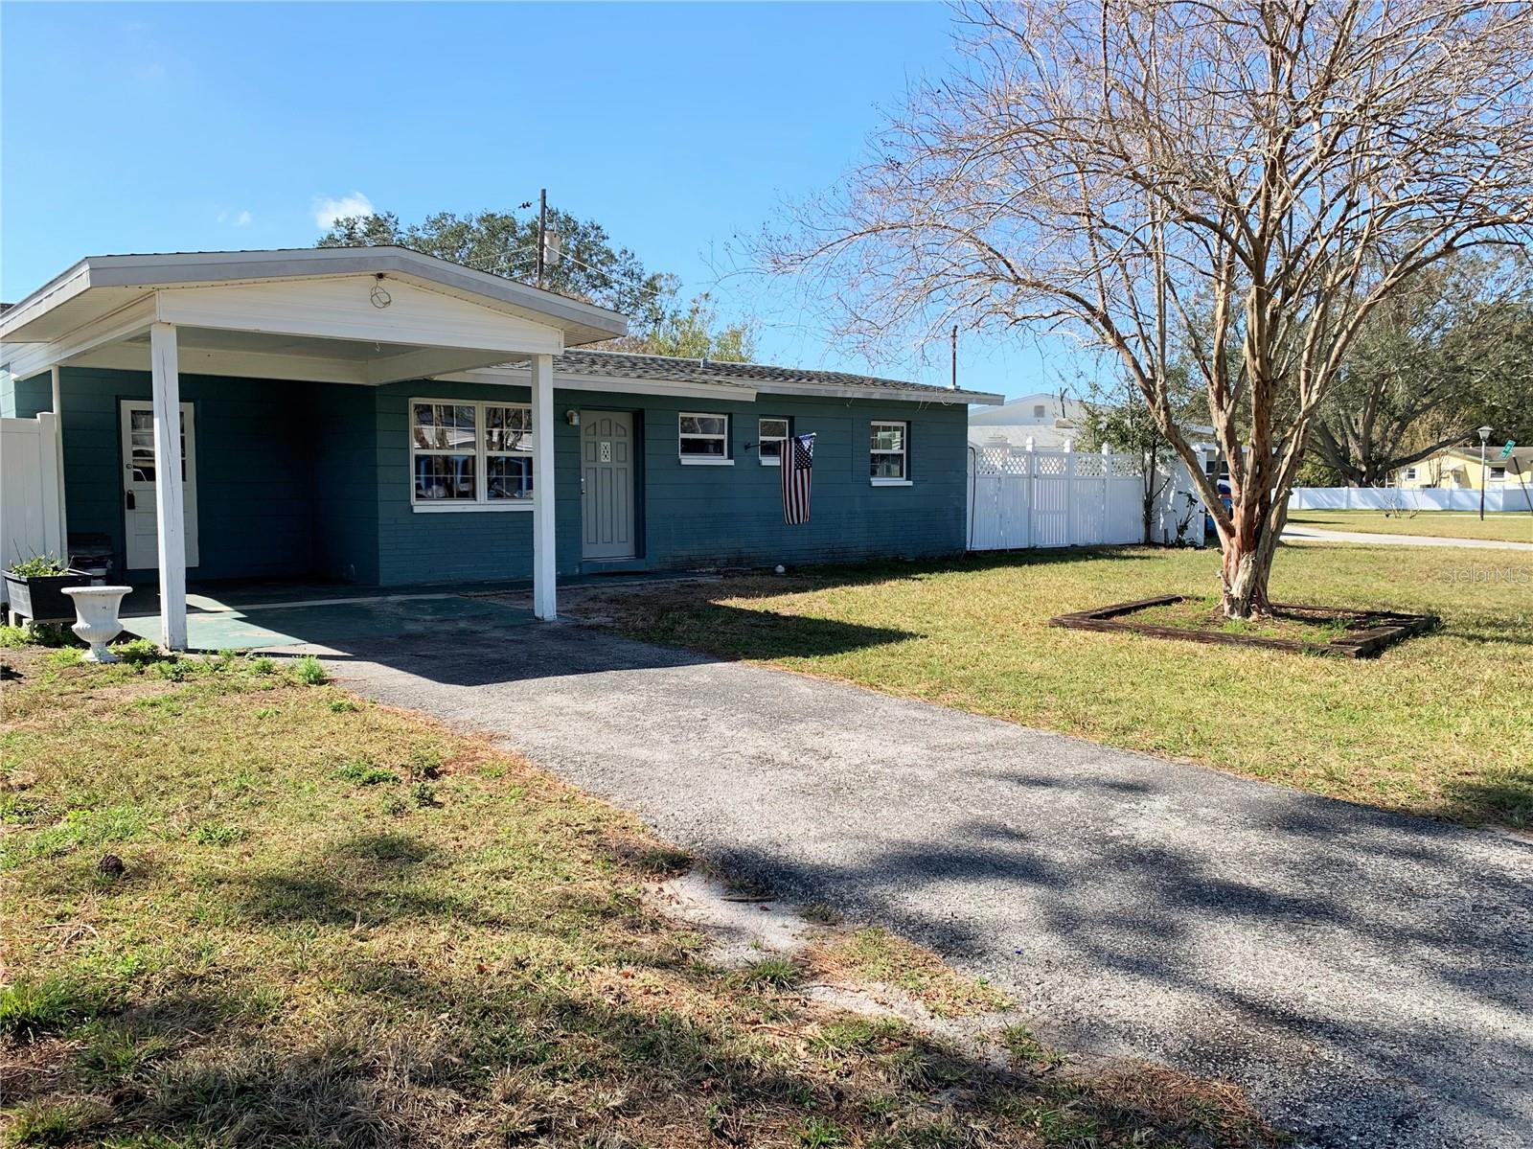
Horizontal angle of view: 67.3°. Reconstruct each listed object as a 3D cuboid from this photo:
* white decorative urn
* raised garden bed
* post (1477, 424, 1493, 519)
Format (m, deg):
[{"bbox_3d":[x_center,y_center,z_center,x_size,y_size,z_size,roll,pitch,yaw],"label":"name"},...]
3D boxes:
[{"bbox_3d":[-4.710,0.342,8.100,0.430,0.510,0.430,0,5,0],"label":"white decorative urn"},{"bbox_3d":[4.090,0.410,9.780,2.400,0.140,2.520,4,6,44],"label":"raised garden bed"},{"bbox_3d":[26.700,-3.780,42.800,0.500,3.480,0.500,0,5,0],"label":"post"}]

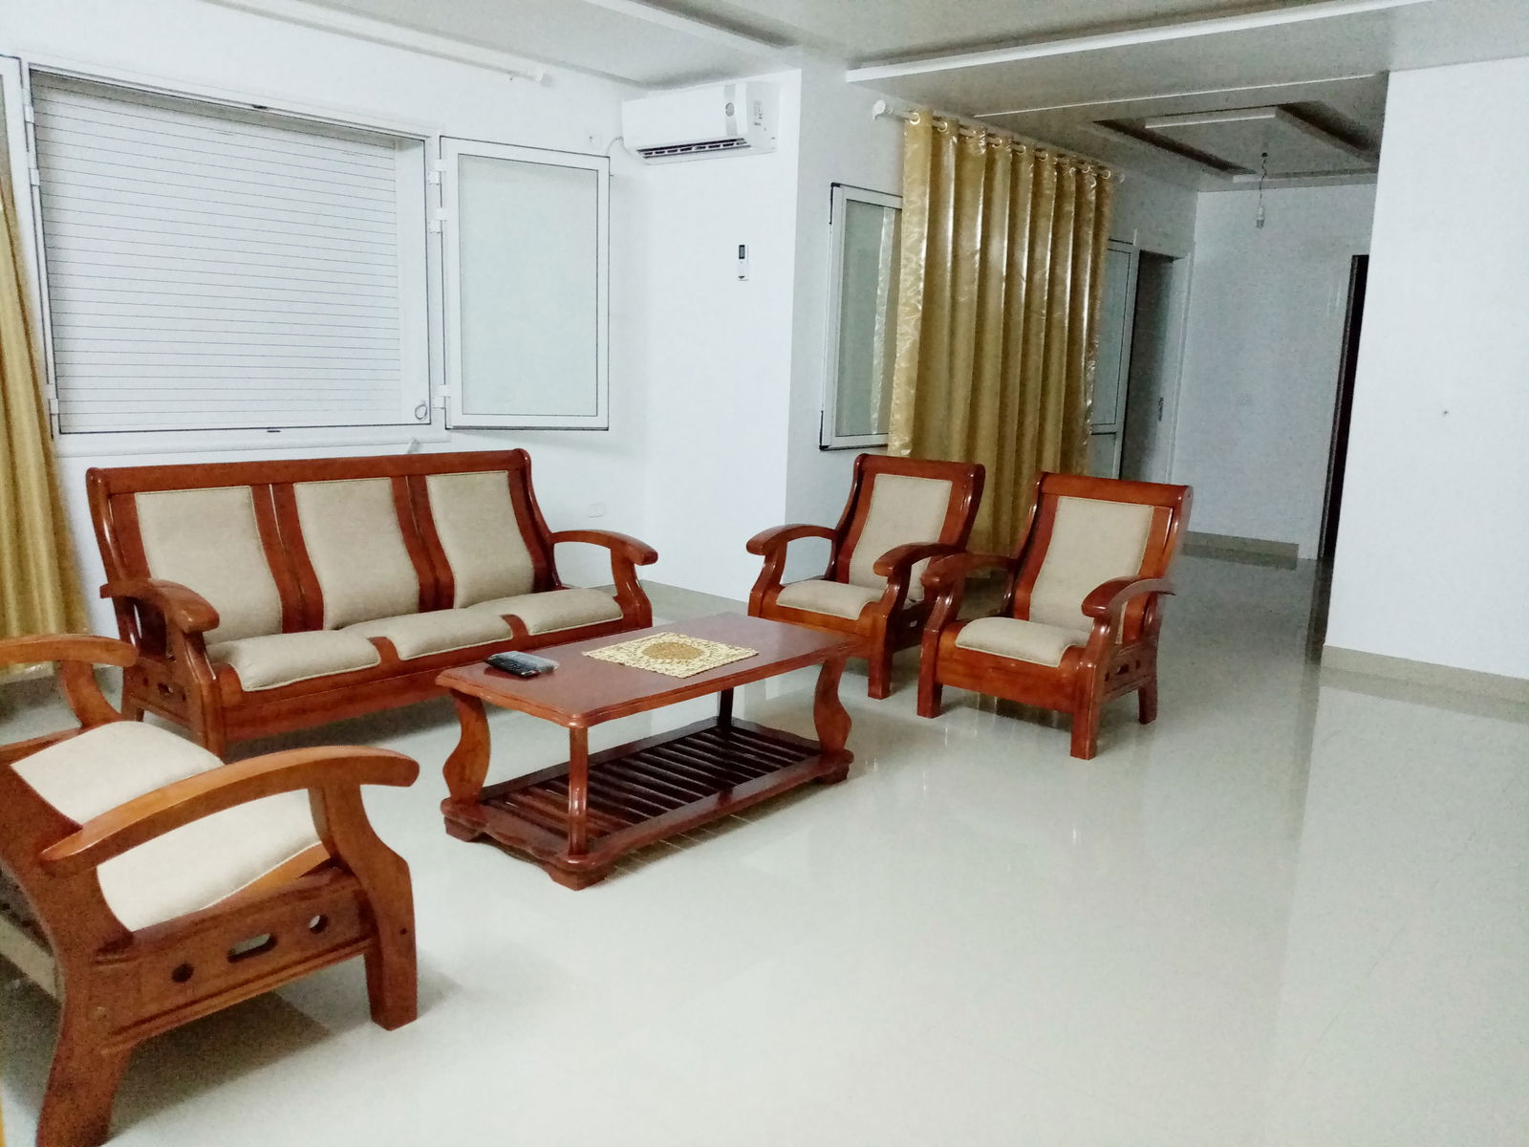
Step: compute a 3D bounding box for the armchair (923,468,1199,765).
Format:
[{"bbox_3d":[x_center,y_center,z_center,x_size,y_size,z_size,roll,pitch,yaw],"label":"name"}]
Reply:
[{"bbox_3d":[1.143,0.114,4.470,0.748,0.901,0.811,11,14,39],"label":"armchair"}]

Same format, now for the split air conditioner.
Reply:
[{"bbox_3d":[-0.331,-2.188,5.593,0.840,0.309,0.208,11,15,39],"label":"split air conditioner"}]

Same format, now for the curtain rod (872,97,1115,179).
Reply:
[{"bbox_3d":[1.437,-2.453,6.647,0.104,0.069,2.738,11,15,39],"label":"curtain rod"}]

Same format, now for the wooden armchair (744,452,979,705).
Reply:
[{"bbox_3d":[0.457,-0.031,5.086,0.748,0.901,0.811,10,14,37],"label":"wooden armchair"}]

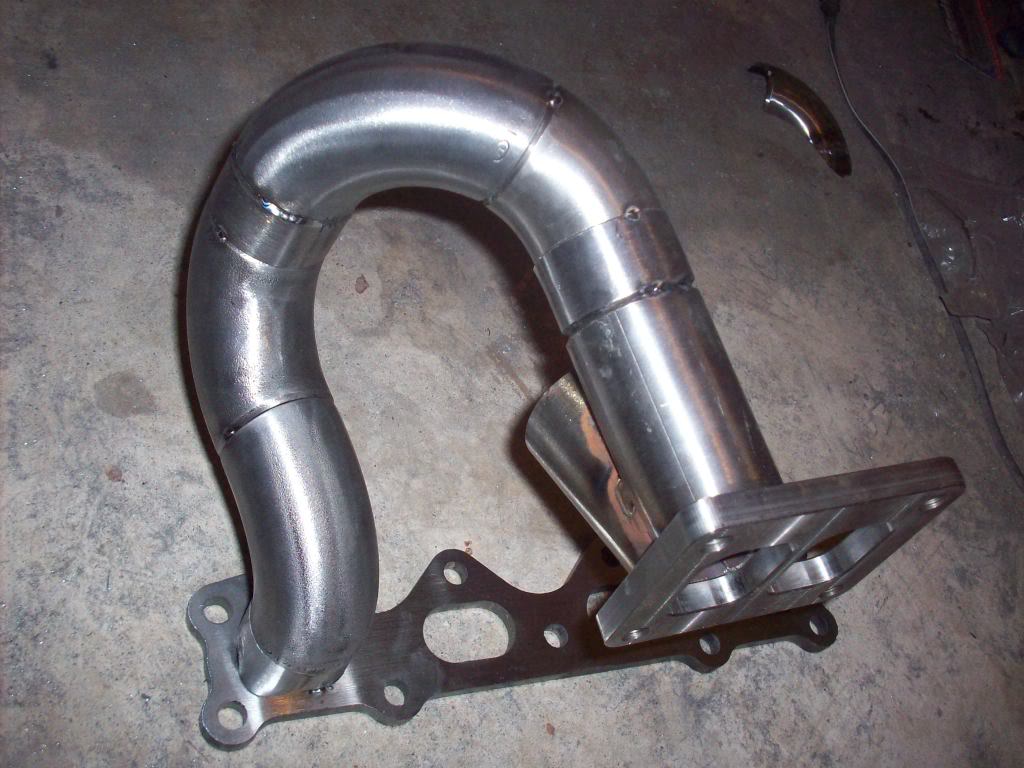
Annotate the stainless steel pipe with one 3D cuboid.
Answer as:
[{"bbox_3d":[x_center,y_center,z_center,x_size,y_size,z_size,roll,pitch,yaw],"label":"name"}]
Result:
[{"bbox_3d":[-0.032,0.011,0.460,0.175,0.260,0.220,-9,57,-28],"label":"stainless steel pipe"}]

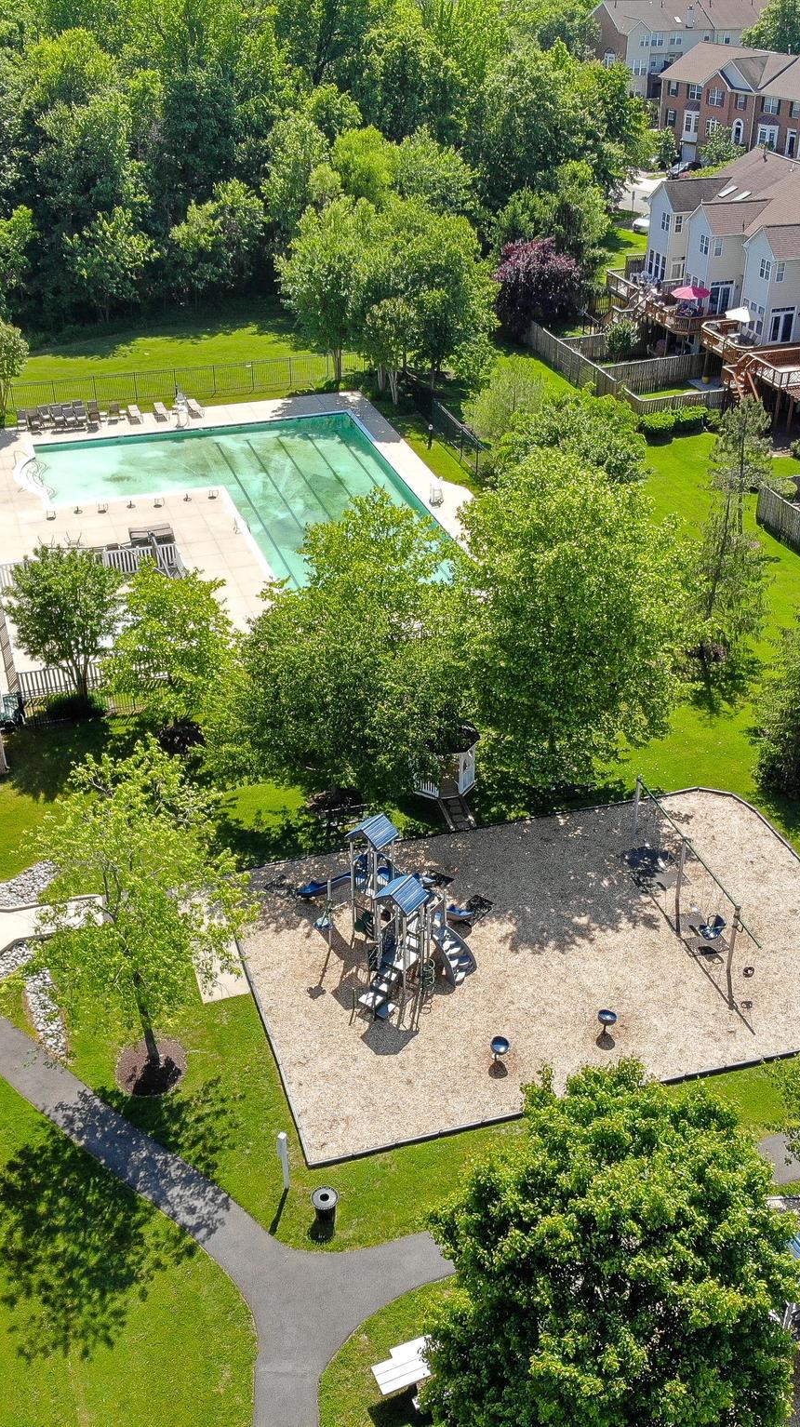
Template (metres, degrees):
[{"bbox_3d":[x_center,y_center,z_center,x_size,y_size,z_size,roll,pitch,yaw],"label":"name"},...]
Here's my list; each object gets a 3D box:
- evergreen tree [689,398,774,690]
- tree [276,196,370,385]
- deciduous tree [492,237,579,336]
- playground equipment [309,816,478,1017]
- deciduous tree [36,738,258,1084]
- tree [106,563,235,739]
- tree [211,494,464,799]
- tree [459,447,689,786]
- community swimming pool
[{"bbox_3d":[13.176,-6.503,53.309,3.300,12.300,3.300,0,32,0],"label":"evergreen tree"},{"bbox_3d":[-5.027,-27.867,87.472,6.260,12.060,6.260,-1,29,0],"label":"tree"},{"bbox_3d":[10.212,-31.969,99.140,6.670,7.330,6.670,-1,29,0],"label":"deciduous tree"},{"bbox_3d":[-0.104,5.822,40.983,5.000,4.000,5.500,-9,33,-14],"label":"playground equipment"},{"bbox_3d":[-6.077,5.021,32.629,5.220,9.600,5.220,-1,29,0],"label":"deciduous tree"},{"bbox_3d":[-8.735,-2.178,50.611,4.847,7.331,4.847,0,32,0],"label":"tree"},{"bbox_3d":[-1.981,-1.782,43.264,8.200,10.960,8.200,-1,29,0],"label":"tree"},{"bbox_3d":[5.591,-2.660,43.316,7.230,12.190,7.230,-1,29,0],"label":"tree"},{"bbox_3d":[-9.432,-11.097,70.805,20.700,1.200,26.000,-9,30,-14],"label":"community swimming pool"}]

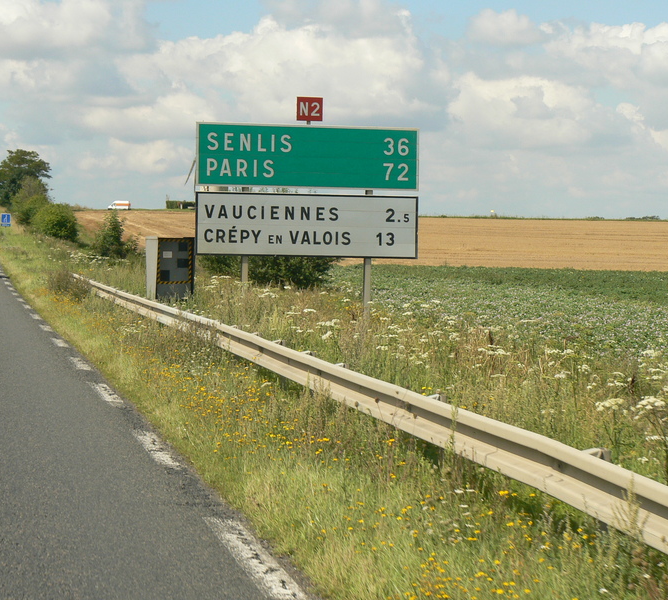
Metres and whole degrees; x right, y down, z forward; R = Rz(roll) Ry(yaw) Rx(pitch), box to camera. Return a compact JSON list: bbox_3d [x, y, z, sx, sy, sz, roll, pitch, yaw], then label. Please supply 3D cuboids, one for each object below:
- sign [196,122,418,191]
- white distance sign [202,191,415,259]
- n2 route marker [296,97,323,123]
[{"bbox_3d":[-0.389,-2.131,33.400,3.360,0.940,0.070,1,2,-8],"label":"sign"},{"bbox_3d":[-0.395,-1.101,33.400,3.340,0.930,0.070,1,2,-8],"label":"white distance sign"},{"bbox_3d":[-0.353,-2.840,33.400,0.385,0.360,0.050,1,2,-8],"label":"n2 route marker"}]

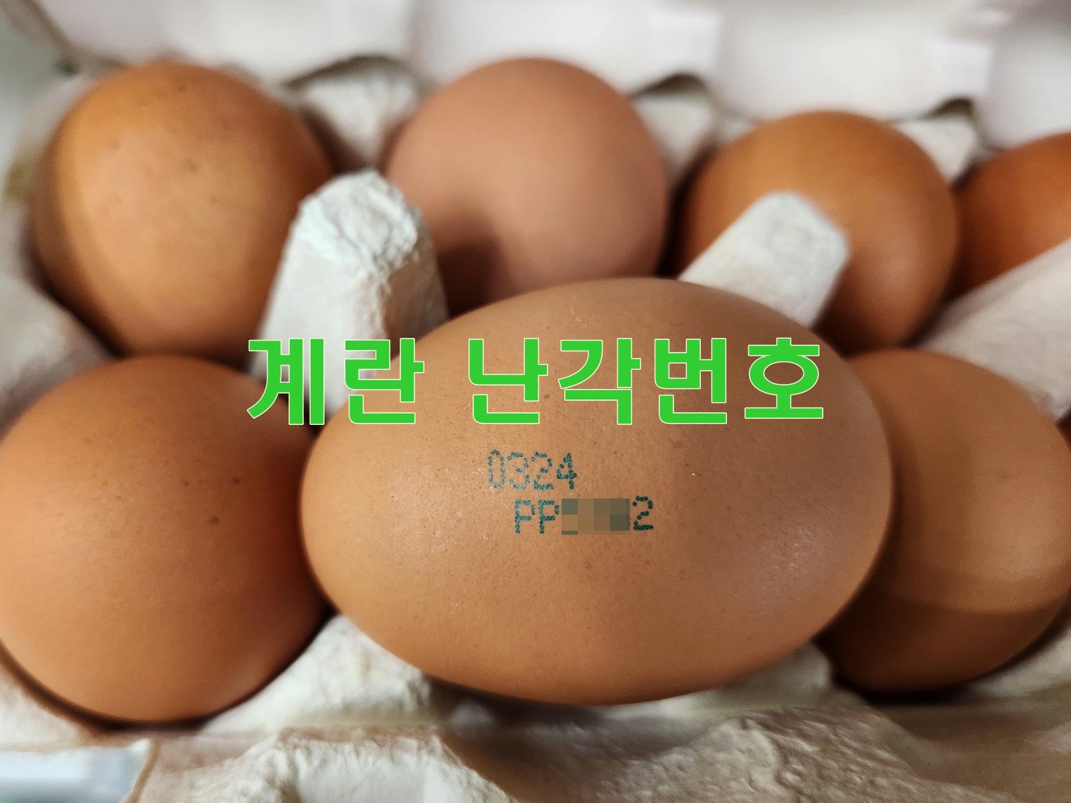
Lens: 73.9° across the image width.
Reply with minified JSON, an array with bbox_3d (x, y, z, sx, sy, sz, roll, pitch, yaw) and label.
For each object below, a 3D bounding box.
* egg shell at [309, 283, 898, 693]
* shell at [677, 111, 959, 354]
[{"bbox_3d":[0.006,0.009,0.077,0.061,0.044,0.044,-5,62,1],"label":"egg shell"},{"bbox_3d":[0.045,-0.023,0.125,0.044,0.057,0.044,1,66,-3],"label":"shell"}]

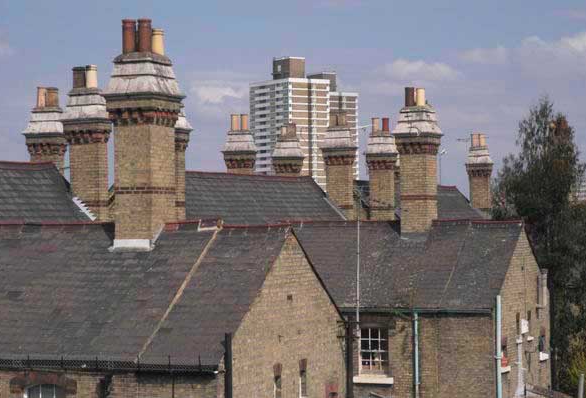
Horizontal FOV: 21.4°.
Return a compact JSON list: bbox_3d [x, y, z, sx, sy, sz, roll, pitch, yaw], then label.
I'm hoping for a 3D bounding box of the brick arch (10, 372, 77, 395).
[{"bbox_3d":[-4.208,3.140,26.432,1.330,0.360,0.200,0,0,23],"label":"brick arch"}]

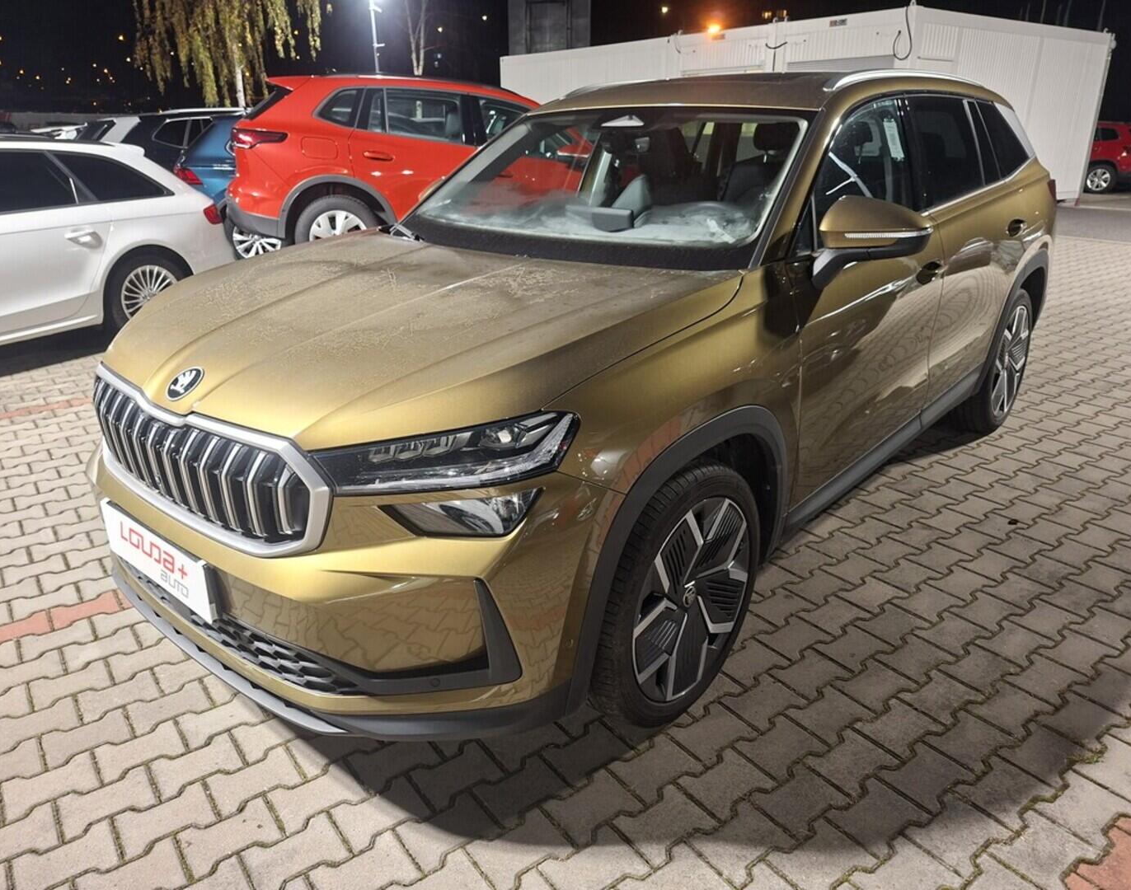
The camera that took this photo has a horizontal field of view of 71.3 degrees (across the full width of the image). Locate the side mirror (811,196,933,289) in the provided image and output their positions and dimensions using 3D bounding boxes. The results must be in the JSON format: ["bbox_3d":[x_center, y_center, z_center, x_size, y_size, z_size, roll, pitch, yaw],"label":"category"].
[{"bbox_3d":[0.812,-0.545,2.119,0.240,0.220,0.220,16,28,40],"label":"side mirror"}]

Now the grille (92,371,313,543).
[{"bbox_3d":[-0.880,0.032,1.866,0.980,0.290,0.100,16,25,40],"label":"grille"}]

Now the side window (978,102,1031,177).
[{"bbox_3d":[1.958,-1.348,3.503,0.060,0.330,0.620,-10,10,43],"label":"side window"}]

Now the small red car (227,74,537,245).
[{"bbox_3d":[-0.821,-2.577,7.680,4.540,1.660,1.880,-3,20,-12],"label":"small red car"}]

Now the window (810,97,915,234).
[{"bbox_3d":[0.889,-0.852,2.340,0.070,0.385,0.970,-12,8,46],"label":"window"}]

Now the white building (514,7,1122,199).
[{"bbox_3d":[4.091,-7.063,17.218,6.066,2.901,11.139,-15,26,-32],"label":"white building"}]

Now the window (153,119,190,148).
[{"bbox_3d":[-5.403,-4.269,10.800,0.520,0.390,0.060,-7,3,-15],"label":"window"}]

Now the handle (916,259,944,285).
[{"bbox_3d":[1.229,-0.582,2.656,0.060,0.060,0.235,17,28,38],"label":"handle"}]

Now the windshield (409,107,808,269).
[{"bbox_3d":[0.075,-0.859,2.672,1.460,0.120,0.820,16,61,40],"label":"windshield"}]

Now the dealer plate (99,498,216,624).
[{"bbox_3d":[-0.953,0.258,1.833,0.525,0.132,0.028,17,25,38],"label":"dealer plate"}]

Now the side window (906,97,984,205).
[{"bbox_3d":[1.402,-1.086,2.917,0.060,0.400,0.680,-9,10,46],"label":"side window"}]

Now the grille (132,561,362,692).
[{"bbox_3d":[-0.880,0.421,1.996,1.080,0.130,0.130,16,28,40],"label":"grille"}]

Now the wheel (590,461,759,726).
[{"bbox_3d":[0.253,0.365,2.081,0.235,0.705,0.700,17,28,38],"label":"wheel"}]

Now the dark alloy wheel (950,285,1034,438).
[{"bbox_3d":[2.125,-0.441,3.987,0.235,0.705,0.700,17,28,38],"label":"dark alloy wheel"}]

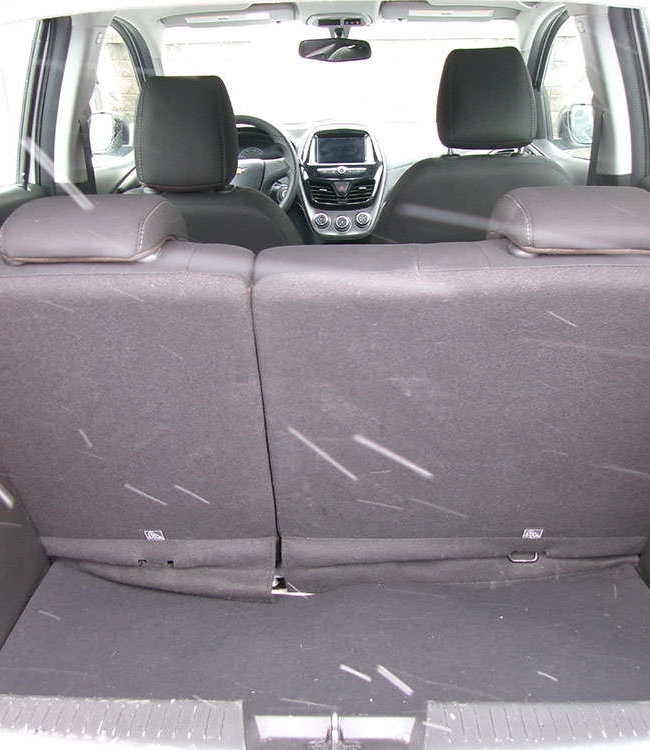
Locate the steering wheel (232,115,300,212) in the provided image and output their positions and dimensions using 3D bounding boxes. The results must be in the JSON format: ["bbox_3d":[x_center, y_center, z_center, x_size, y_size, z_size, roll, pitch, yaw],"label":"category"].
[{"bbox_3d":[-0.262,-0.599,2.355,0.370,0.370,0.100,0,-4,1],"label":"steering wheel"}]

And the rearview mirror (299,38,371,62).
[{"bbox_3d":[0.034,-0.965,2.319,0.220,0.065,0.045,5,25,15],"label":"rearview mirror"}]

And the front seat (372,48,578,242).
[{"bbox_3d":[0.364,-0.312,2.097,0.500,1.040,0.790,0,21,1],"label":"front seat"}]

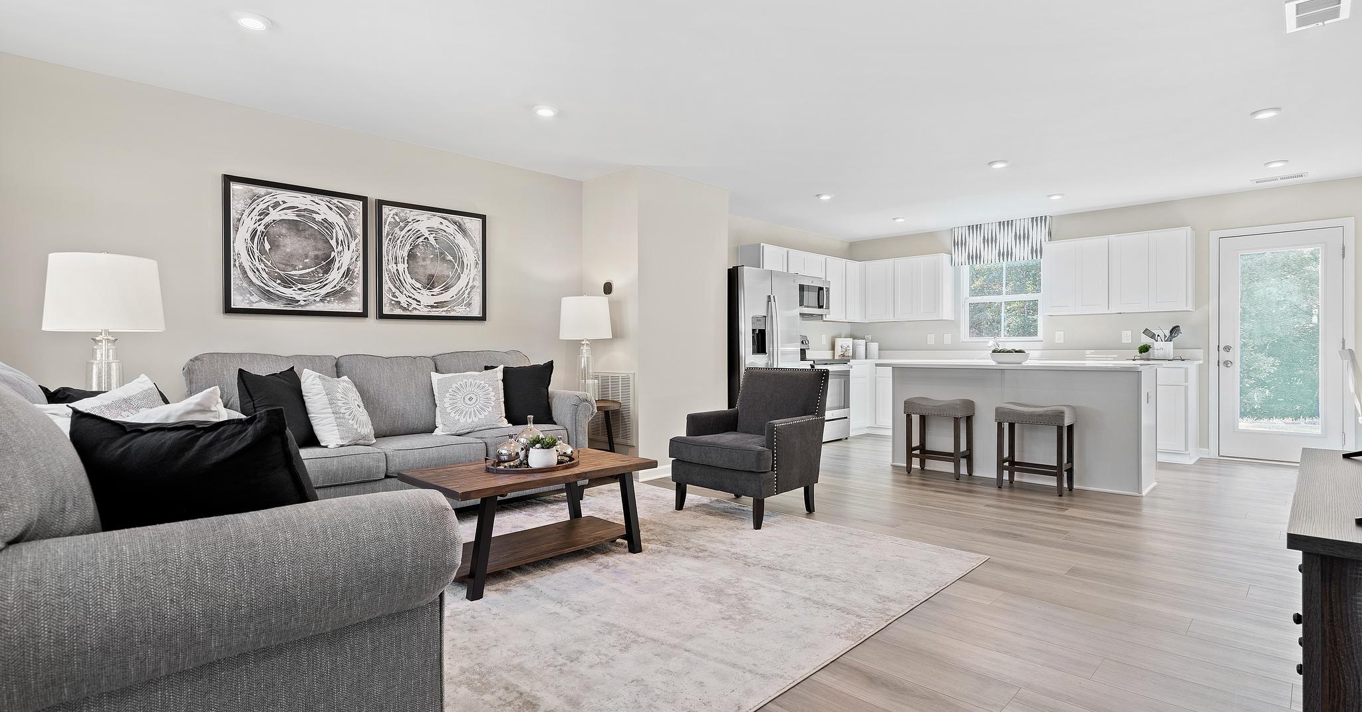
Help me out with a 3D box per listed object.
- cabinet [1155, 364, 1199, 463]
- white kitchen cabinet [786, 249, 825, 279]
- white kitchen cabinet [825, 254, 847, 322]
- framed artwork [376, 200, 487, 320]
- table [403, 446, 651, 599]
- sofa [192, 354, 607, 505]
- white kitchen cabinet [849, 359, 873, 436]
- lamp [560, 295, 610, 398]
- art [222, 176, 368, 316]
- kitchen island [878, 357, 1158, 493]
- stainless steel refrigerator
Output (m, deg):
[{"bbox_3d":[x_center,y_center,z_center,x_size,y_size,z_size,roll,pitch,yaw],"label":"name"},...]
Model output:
[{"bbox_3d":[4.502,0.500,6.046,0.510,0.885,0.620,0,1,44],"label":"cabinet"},{"bbox_3d":[1.308,-1.026,7.363,0.330,0.300,0.760,0,1,44],"label":"white kitchen cabinet"},{"bbox_3d":[1.765,-0.798,7.848,0.325,0.765,0.470,0,1,44],"label":"white kitchen cabinet"},{"bbox_3d":[-1.724,-0.643,4.499,0.035,0.785,0.785,0,1,44],"label":"framed artwork"},{"bbox_3d":[-0.728,0.778,3.196,1.060,0.455,0.625,-1,1,-44],"label":"table"},{"bbox_3d":[-1.666,0.495,3.915,0.880,1.020,2.270,0,1,44],"label":"sofa"},{"bbox_3d":[1.891,0.492,7.767,0.620,0.895,0.480,0,1,44],"label":"white kitchen cabinet"},{"bbox_3d":[-0.744,-0.056,4.970,0.405,0.850,0.405,0,1,0],"label":"lamp"},{"bbox_3d":[-2.268,-0.622,3.830,0.035,0.766,0.767,0,1,44],"label":"art"},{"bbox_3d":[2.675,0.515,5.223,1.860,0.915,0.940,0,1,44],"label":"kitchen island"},{"bbox_3d":[0.616,0.085,6.310,0.830,1.770,0.900,0,1,44],"label":"stainless steel refrigerator"}]

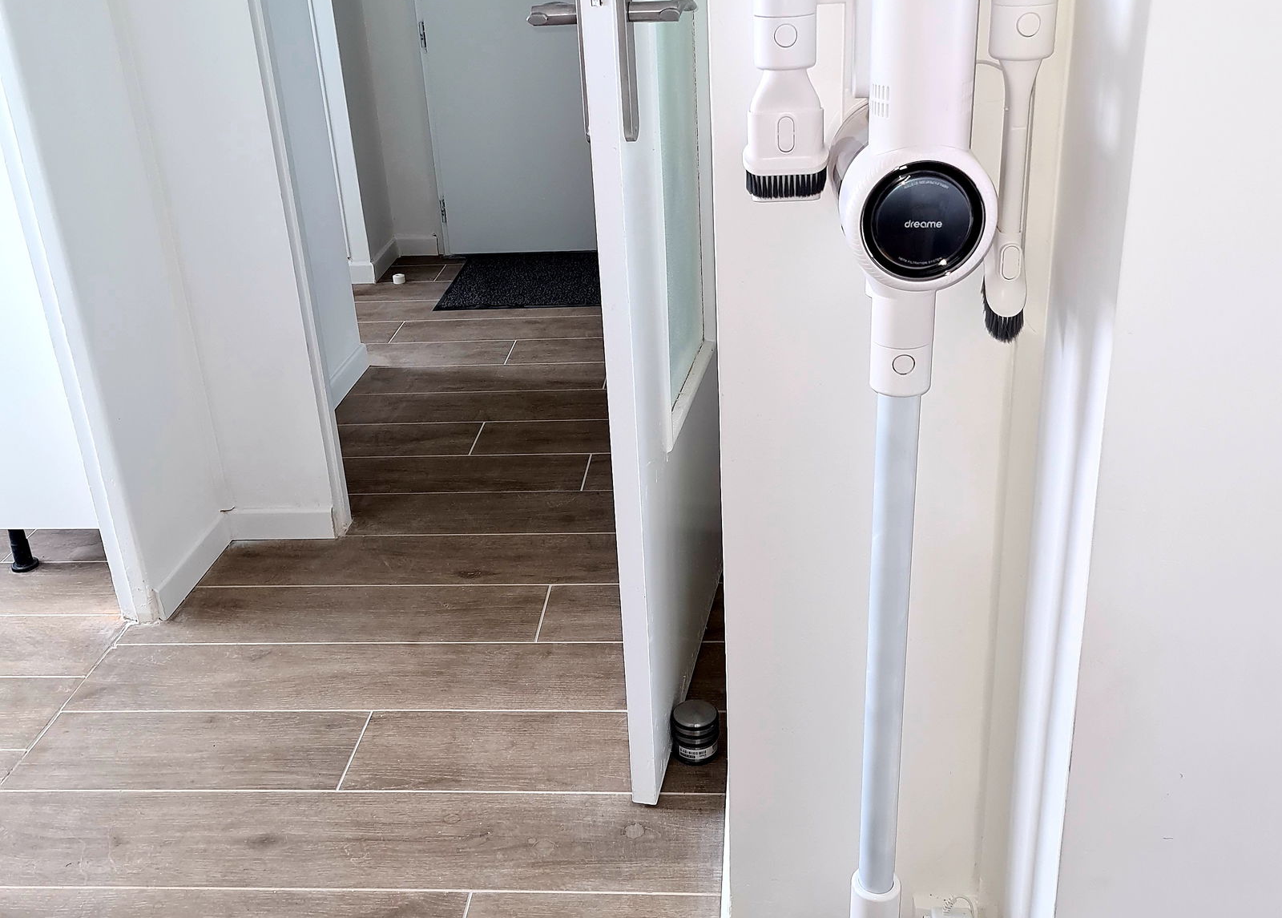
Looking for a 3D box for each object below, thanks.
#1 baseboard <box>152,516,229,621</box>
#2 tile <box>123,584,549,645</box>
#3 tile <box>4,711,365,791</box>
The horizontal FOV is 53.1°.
[{"bbox_3d":[-0.874,0.204,2.522,0.013,0.066,0.325,0,25,6],"label":"baseboard"},{"bbox_3d":[-0.562,0.293,2.381,0.775,0.010,0.200,-1,25,5],"label":"tile"},{"bbox_3d":[-0.710,0.463,2.026,0.532,0.010,0.200,-1,25,5],"label":"tile"}]

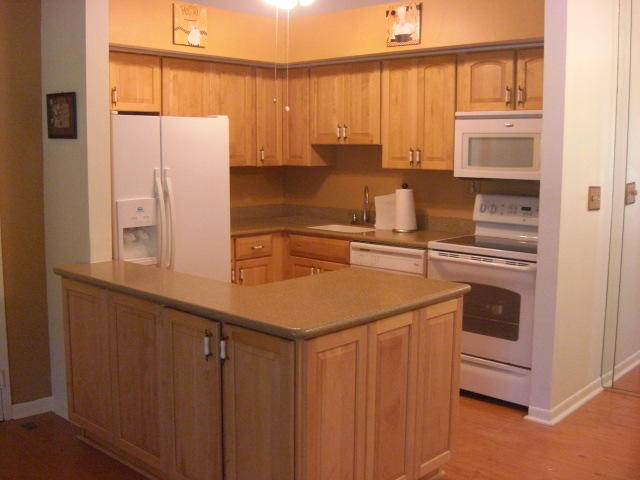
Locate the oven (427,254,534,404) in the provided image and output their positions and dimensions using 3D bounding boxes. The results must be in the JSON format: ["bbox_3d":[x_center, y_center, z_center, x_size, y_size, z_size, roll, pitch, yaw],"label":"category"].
[{"bbox_3d":[1.151,0.493,4.389,0.757,0.861,0.635,7,11,42],"label":"oven"}]

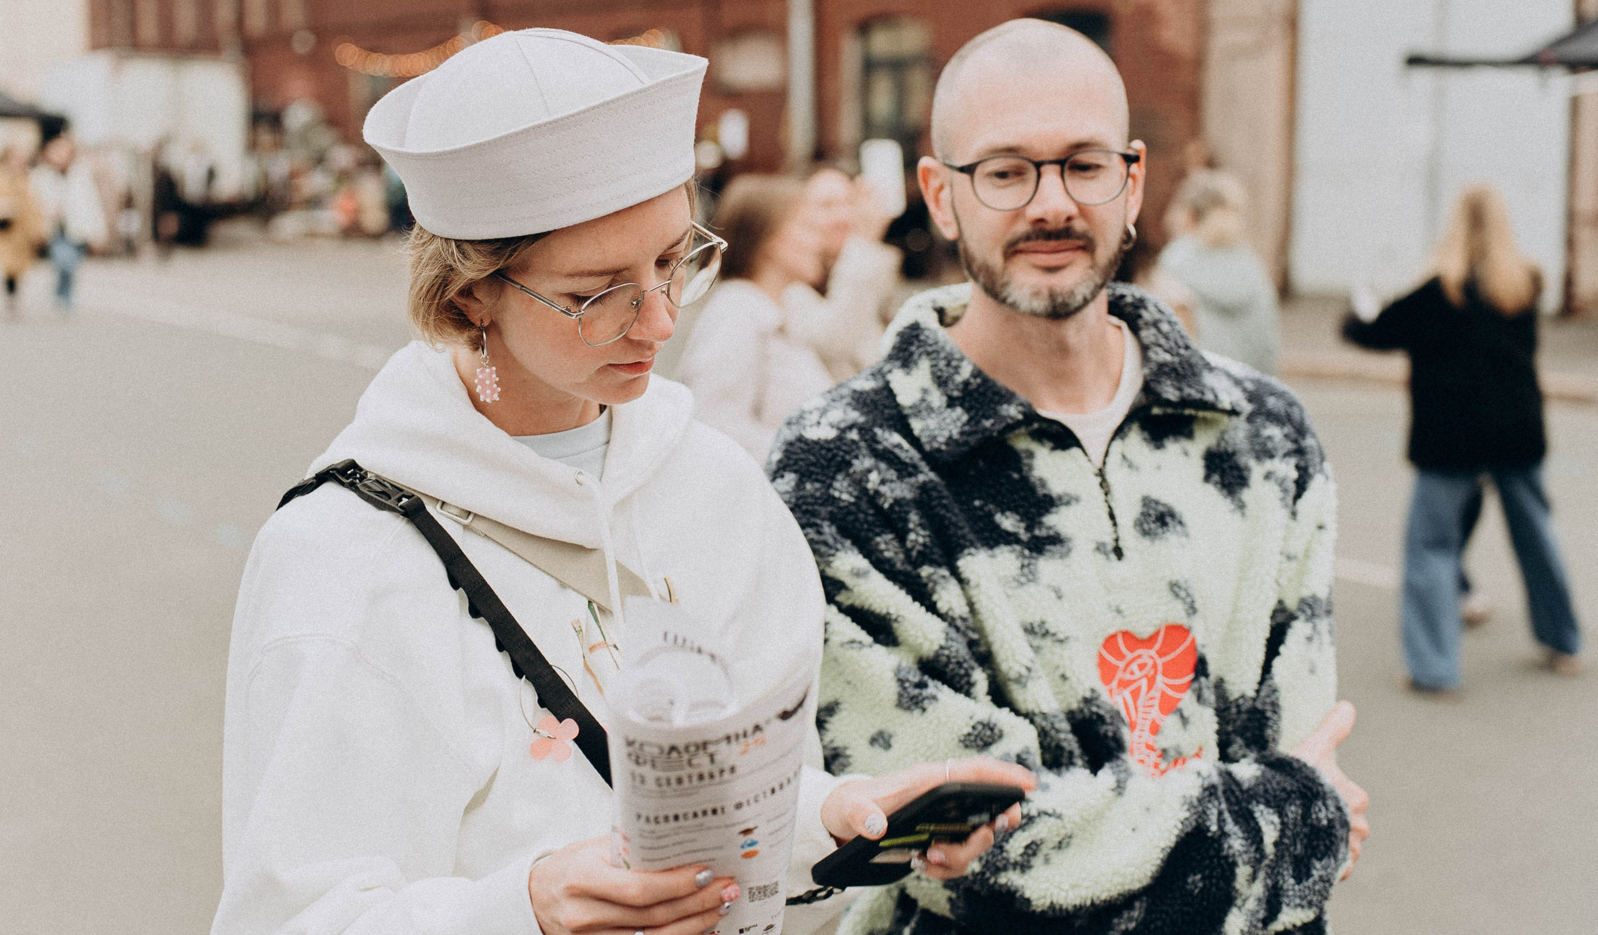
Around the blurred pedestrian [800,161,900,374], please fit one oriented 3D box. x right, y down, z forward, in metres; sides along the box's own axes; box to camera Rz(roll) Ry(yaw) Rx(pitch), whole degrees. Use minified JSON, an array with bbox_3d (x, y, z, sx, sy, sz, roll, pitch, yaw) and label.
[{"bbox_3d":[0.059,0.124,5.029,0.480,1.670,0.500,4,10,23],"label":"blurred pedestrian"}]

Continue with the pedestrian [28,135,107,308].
[{"bbox_3d":[-7.300,-2.426,20.875,0.620,1.740,0.420,-2,9,-12],"label":"pedestrian"}]

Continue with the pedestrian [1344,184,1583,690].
[{"bbox_3d":[2.154,-0.115,6.763,0.700,1.610,0.520,1,9,6],"label":"pedestrian"}]

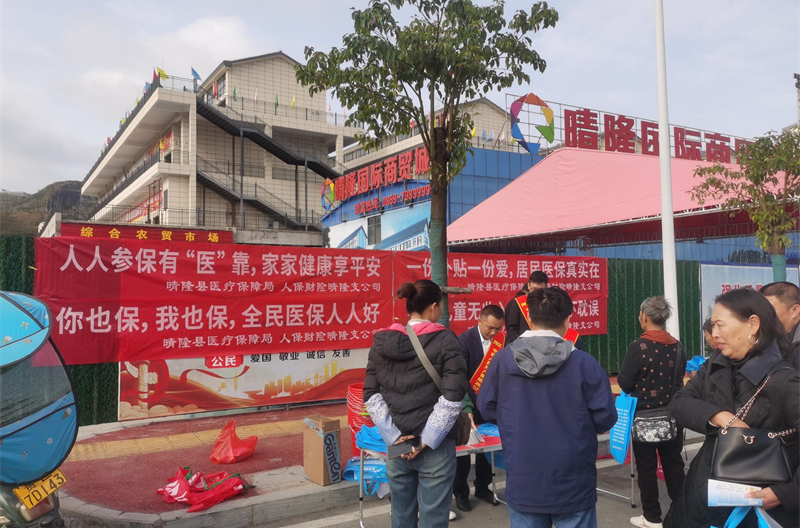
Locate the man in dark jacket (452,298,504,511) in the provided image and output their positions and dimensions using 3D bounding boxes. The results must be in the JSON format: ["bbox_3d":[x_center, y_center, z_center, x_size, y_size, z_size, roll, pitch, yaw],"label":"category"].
[{"bbox_3d":[0.600,1.058,4.757,0.520,1.520,0.430,1,-3,-23],"label":"man in dark jacket"}]

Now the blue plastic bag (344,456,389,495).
[{"bbox_3d":[-0.250,1.622,4.821,0.380,0.250,0.270,1,-3,-23],"label":"blue plastic bag"}]

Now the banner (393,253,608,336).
[{"bbox_3d":[1.798,0.522,9.833,4.350,1.300,0.060,2,-3,-31],"label":"banner"}]

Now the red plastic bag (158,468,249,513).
[{"bbox_3d":[-1.400,1.579,4.433,0.560,0.160,0.460,1,-3,-18],"label":"red plastic bag"}]

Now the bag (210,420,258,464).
[{"bbox_3d":[-1.440,1.551,5.465,0.400,0.300,0.280,1,-3,-15],"label":"bag"}]

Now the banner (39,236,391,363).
[{"bbox_3d":[-1.962,0.428,7.607,4.340,1.310,0.060,2,-3,-31],"label":"banner"}]

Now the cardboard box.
[{"bbox_3d":[-0.602,1.434,4.866,0.175,0.480,0.300,2,-3,-36],"label":"cardboard box"}]

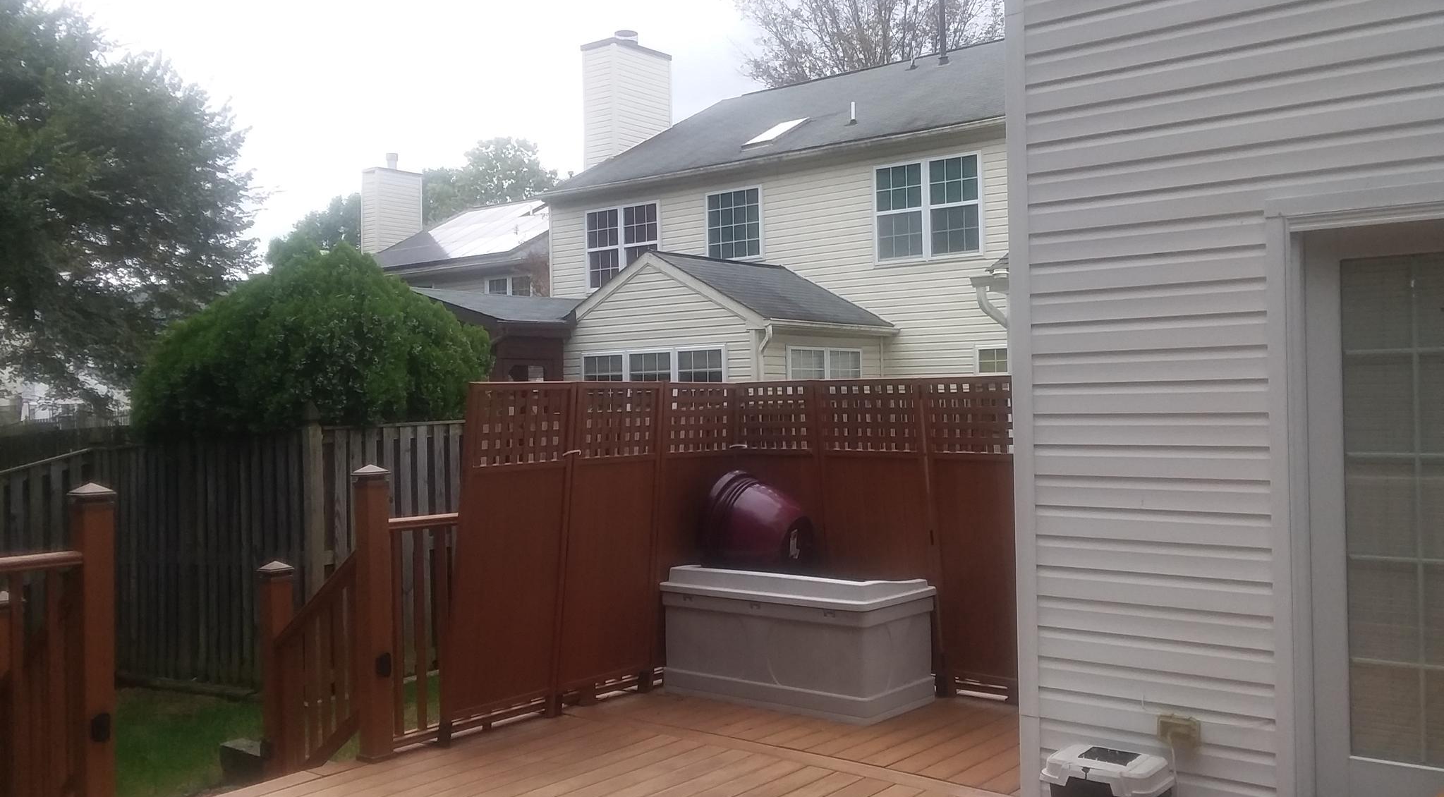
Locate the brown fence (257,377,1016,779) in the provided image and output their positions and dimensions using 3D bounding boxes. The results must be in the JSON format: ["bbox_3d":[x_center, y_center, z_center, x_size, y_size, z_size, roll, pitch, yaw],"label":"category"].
[{"bbox_3d":[-0.279,0.865,5.953,2.980,1.950,2.640,-1,0,40],"label":"brown fence"}]

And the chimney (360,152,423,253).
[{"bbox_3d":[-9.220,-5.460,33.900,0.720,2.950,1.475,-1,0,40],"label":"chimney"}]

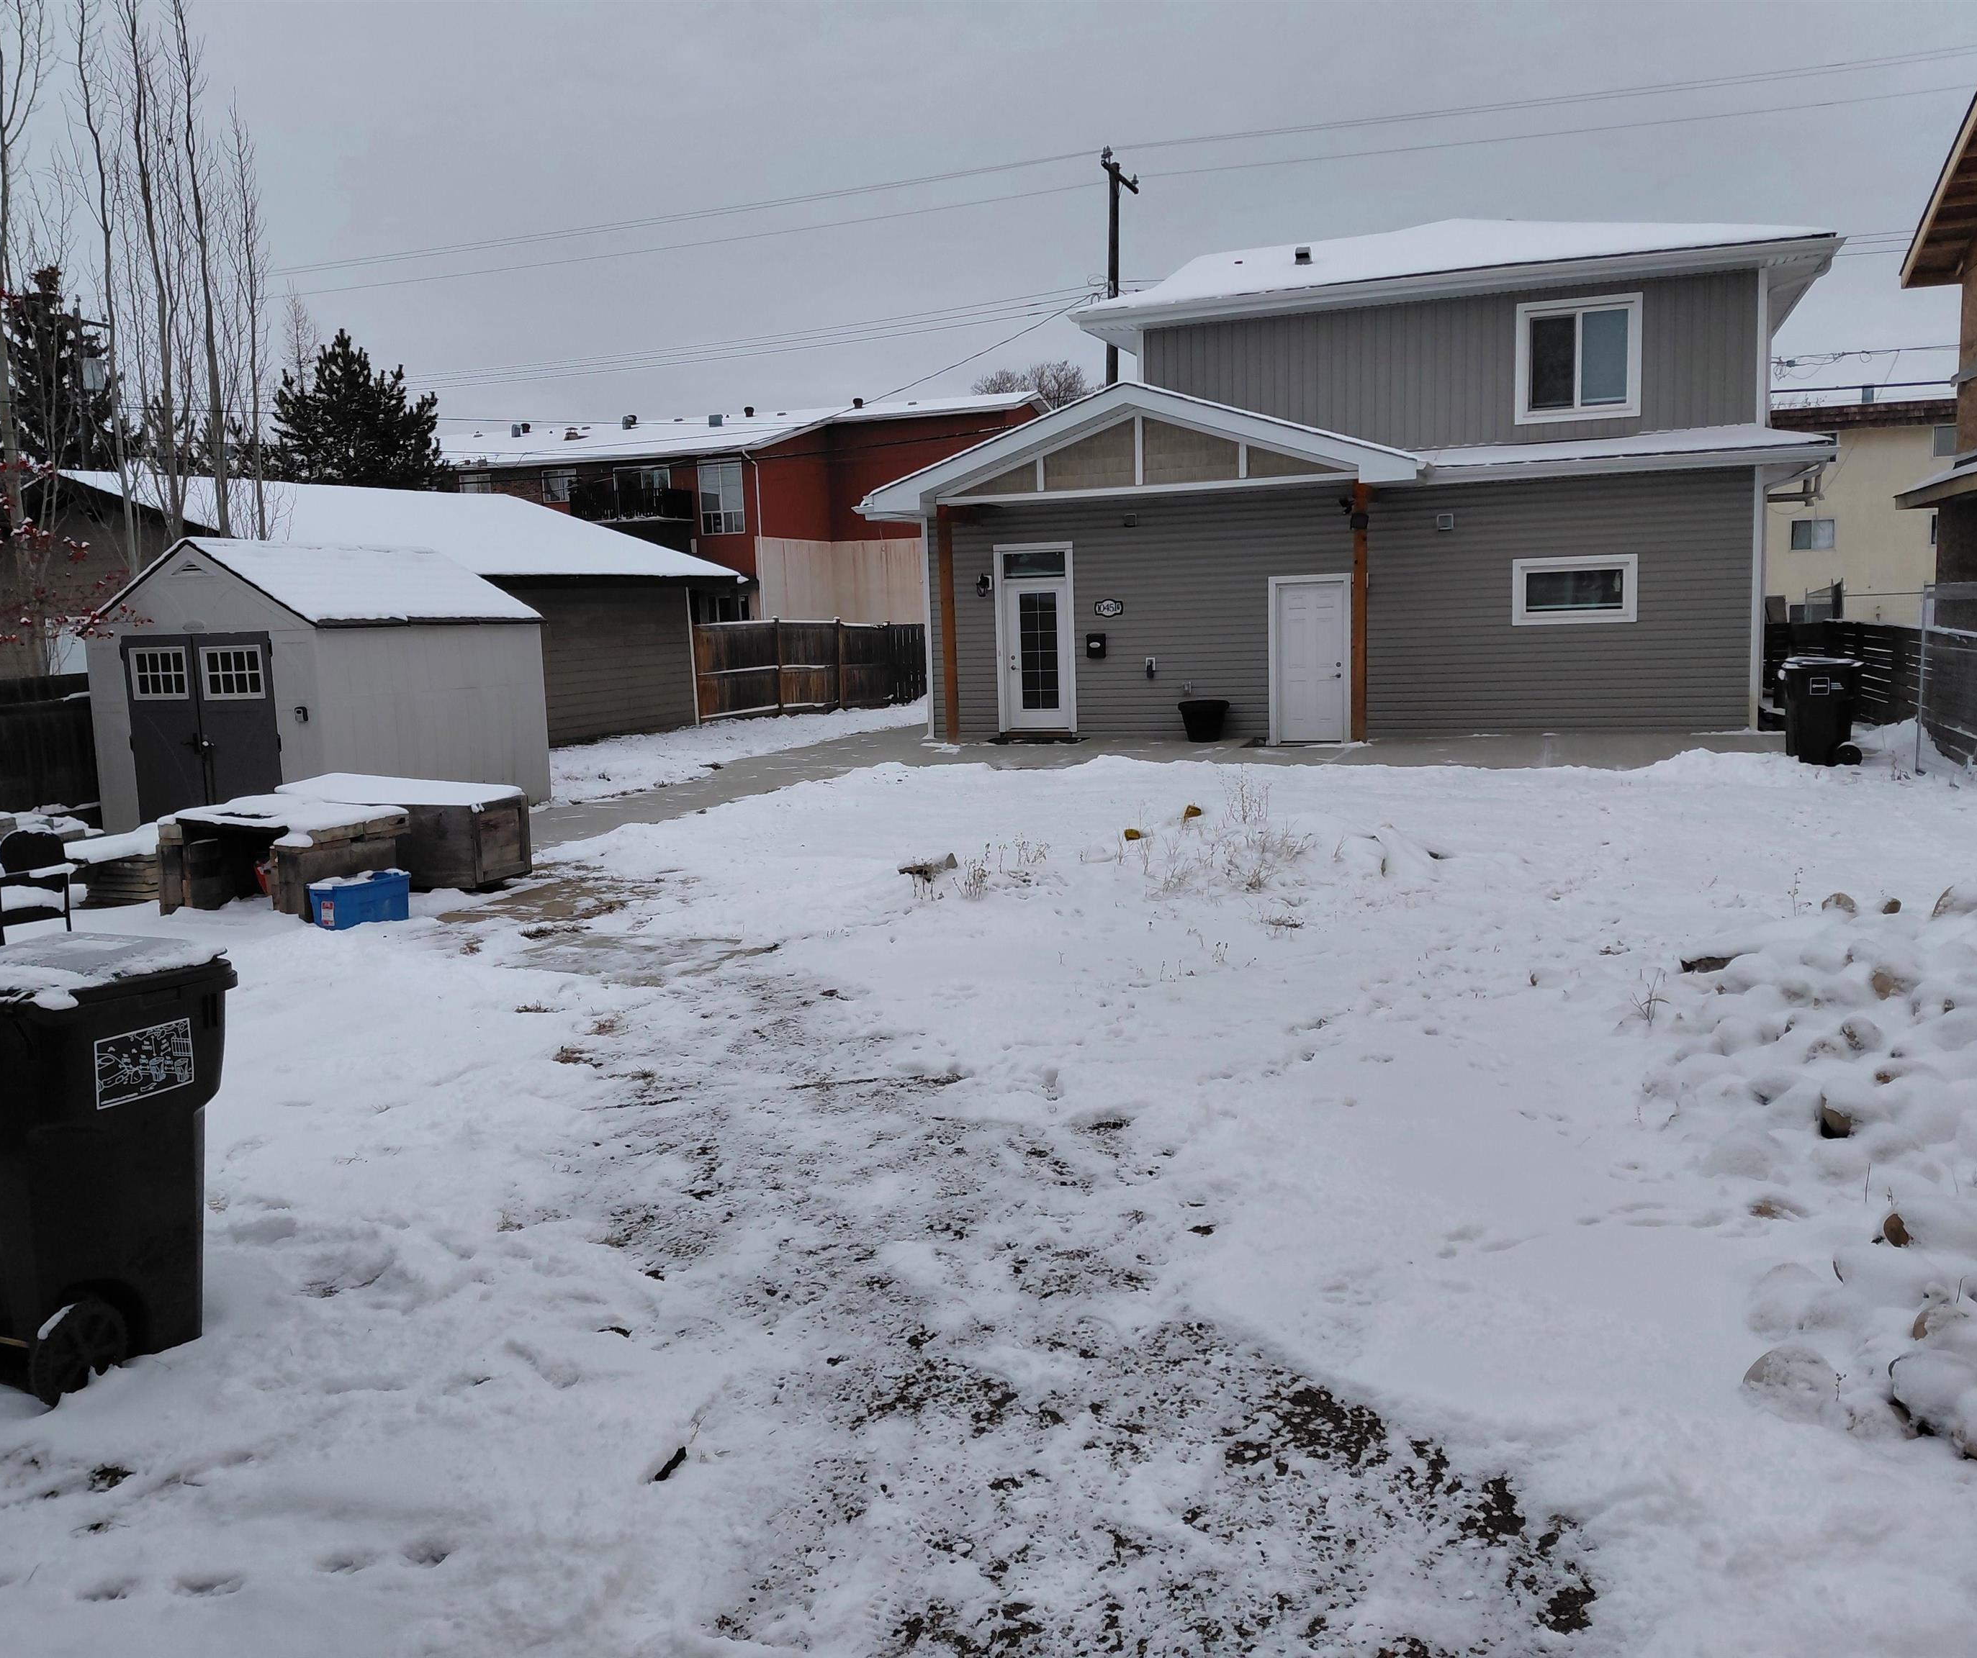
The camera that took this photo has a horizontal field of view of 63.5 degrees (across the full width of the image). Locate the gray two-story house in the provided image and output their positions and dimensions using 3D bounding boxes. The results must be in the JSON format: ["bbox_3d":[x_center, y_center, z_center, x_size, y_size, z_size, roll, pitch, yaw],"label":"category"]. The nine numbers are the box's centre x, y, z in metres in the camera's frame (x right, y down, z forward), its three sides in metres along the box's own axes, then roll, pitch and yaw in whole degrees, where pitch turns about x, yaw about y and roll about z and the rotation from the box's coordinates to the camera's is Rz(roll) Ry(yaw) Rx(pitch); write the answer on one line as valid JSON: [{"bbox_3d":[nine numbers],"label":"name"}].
[{"bbox_3d":[5.357,-5.262,23.867,11.800,7.260,9.100,1,7,20],"label":"gray two-story house"}]

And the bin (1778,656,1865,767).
[{"bbox_3d":[8.315,-1.184,15.982,0.700,1.060,0.560,0,7,15],"label":"bin"}]

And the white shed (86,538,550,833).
[{"bbox_3d":[-6.172,-1.344,15.046,2.604,2.579,3.139,1,7,20],"label":"white shed"}]

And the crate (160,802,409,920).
[{"bbox_3d":[-4.540,0.218,10.351,1.262,0.601,0.857,1,8,22],"label":"crate"}]

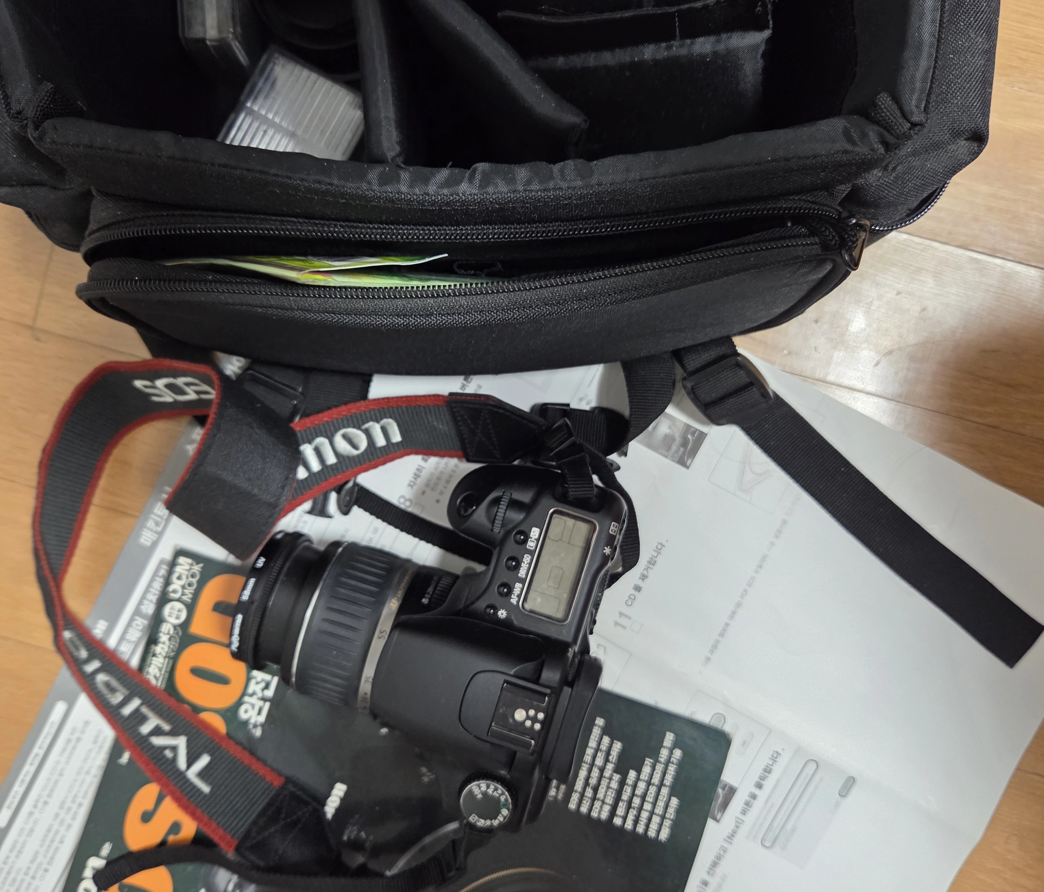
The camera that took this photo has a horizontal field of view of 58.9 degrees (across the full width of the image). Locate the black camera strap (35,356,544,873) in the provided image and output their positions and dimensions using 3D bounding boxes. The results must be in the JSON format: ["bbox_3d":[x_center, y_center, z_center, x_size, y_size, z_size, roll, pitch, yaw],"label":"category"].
[{"bbox_3d":[-0.101,0.082,0.408,0.225,0.075,0.235,0,92,3],"label":"black camera strap"}]

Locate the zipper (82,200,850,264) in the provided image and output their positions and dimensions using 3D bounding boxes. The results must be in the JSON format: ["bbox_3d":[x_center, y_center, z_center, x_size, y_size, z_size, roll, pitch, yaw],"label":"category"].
[{"bbox_3d":[-0.017,-0.064,0.278,0.228,0.018,0.020,-2,92,3],"label":"zipper"}]

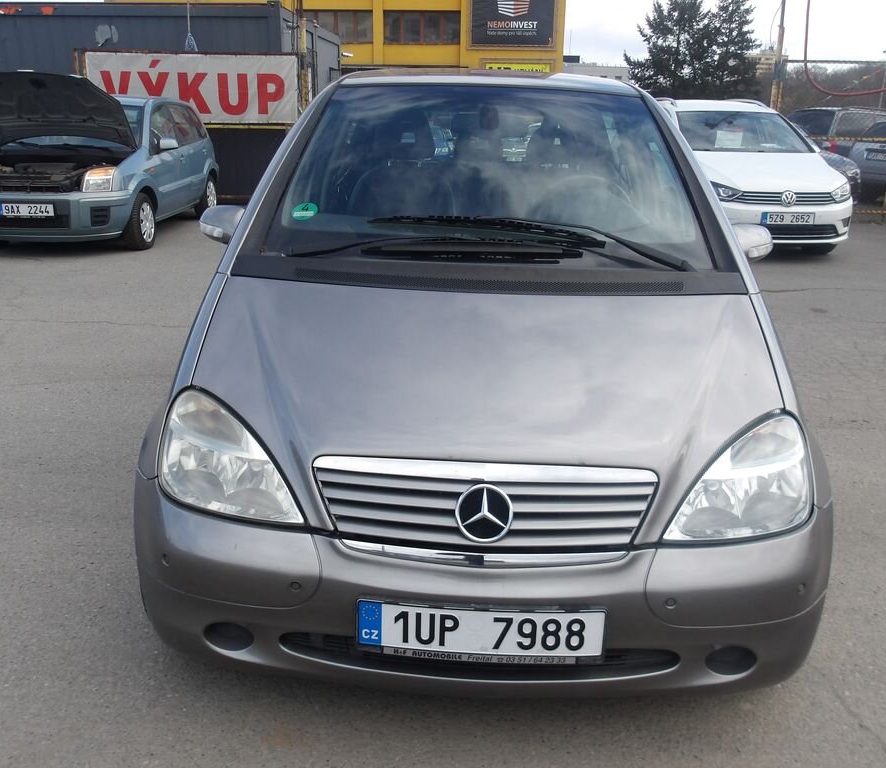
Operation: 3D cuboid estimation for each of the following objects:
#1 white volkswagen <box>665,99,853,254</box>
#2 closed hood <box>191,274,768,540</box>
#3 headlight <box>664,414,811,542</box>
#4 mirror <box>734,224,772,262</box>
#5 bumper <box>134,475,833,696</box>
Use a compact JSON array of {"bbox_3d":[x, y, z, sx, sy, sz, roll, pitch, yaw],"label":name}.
[{"bbox_3d":[3.191,-2.589,9.595,1.860,1.590,4.340,-1,19,-3],"label":"white volkswagen"},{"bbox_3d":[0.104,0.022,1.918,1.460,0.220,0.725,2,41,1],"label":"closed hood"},{"bbox_3d":[0.691,0.206,1.837,0.400,0.240,0.300,2,19,1],"label":"headlight"},{"bbox_3d":[0.983,-0.459,2.605,0.210,0.140,0.150,2,19,1],"label":"mirror"},{"bbox_3d":[0.085,0.487,1.887,1.700,0.420,0.440,2,19,1],"label":"bumper"}]

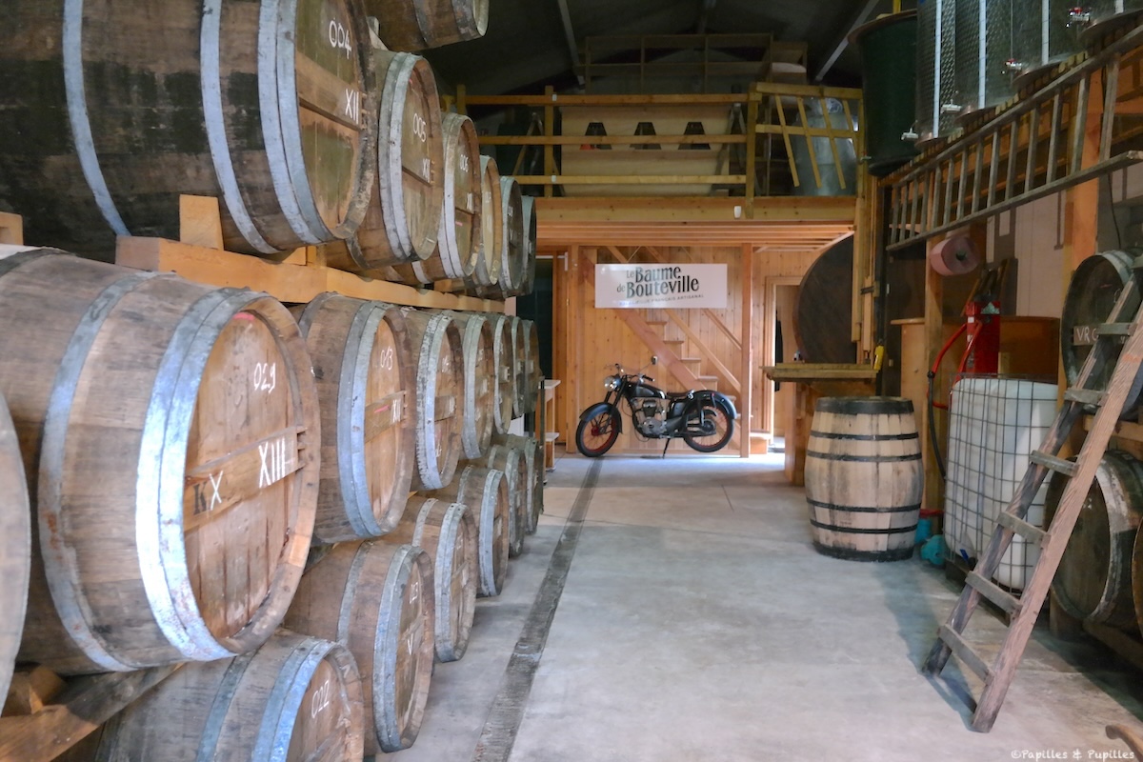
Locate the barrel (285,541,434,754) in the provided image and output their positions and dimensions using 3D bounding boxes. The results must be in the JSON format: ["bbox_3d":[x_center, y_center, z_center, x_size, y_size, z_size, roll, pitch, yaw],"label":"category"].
[{"bbox_3d":[-0.983,0.831,3.039,0.994,0.753,0.753,1,3,3],"label":"barrel"}]

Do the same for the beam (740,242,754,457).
[{"bbox_3d":[2.085,-0.369,11.350,0.120,2.530,0.120,0,2,4],"label":"beam"}]

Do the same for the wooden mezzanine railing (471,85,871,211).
[{"bbox_3d":[0.836,-2.167,8.940,3.758,1.202,0.150,0,3,2],"label":"wooden mezzanine railing"}]

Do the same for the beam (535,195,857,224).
[{"bbox_3d":[0.948,-1.696,9.450,3.700,0.235,0.110,0,2,4],"label":"beam"}]

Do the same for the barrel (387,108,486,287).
[{"bbox_3d":[-0.949,-0.766,3.970,1.056,0.800,0.800,1,3,3],"label":"barrel"}]

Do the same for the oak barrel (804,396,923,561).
[{"bbox_3d":[1.870,0.610,6.100,0.750,0.940,0.750,0,2,4],"label":"oak barrel"}]

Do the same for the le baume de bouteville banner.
[{"bbox_3d":[1.046,-1.100,11.050,1.530,0.510,0.030,0,3,3],"label":"le baume de bouteville banner"}]

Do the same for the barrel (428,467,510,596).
[{"bbox_3d":[-0.824,0.748,4.750,0.960,0.770,0.770,0,2,4],"label":"barrel"}]

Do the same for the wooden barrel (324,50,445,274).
[{"bbox_3d":[-0.940,-0.702,3.010,0.960,0.770,0.770,0,2,4],"label":"wooden barrel"}]

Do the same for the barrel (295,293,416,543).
[{"bbox_3d":[-1.032,0.102,2.737,1.056,0.800,0.800,1,3,3],"label":"barrel"}]

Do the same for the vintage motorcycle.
[{"bbox_3d":[1.000,0.300,11.200,1.930,1.170,0.700,0,3,-6],"label":"vintage motorcycle"}]

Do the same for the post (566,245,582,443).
[{"bbox_3d":[0.024,-0.384,11.500,0.150,2.500,0.150,0,3,3],"label":"post"}]

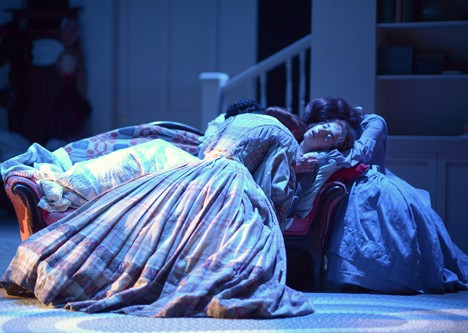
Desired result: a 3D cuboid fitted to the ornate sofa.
[{"bbox_3d":[-0.252,0.159,5.979,1.800,0.800,0.750,1,2,0],"label":"ornate sofa"}]

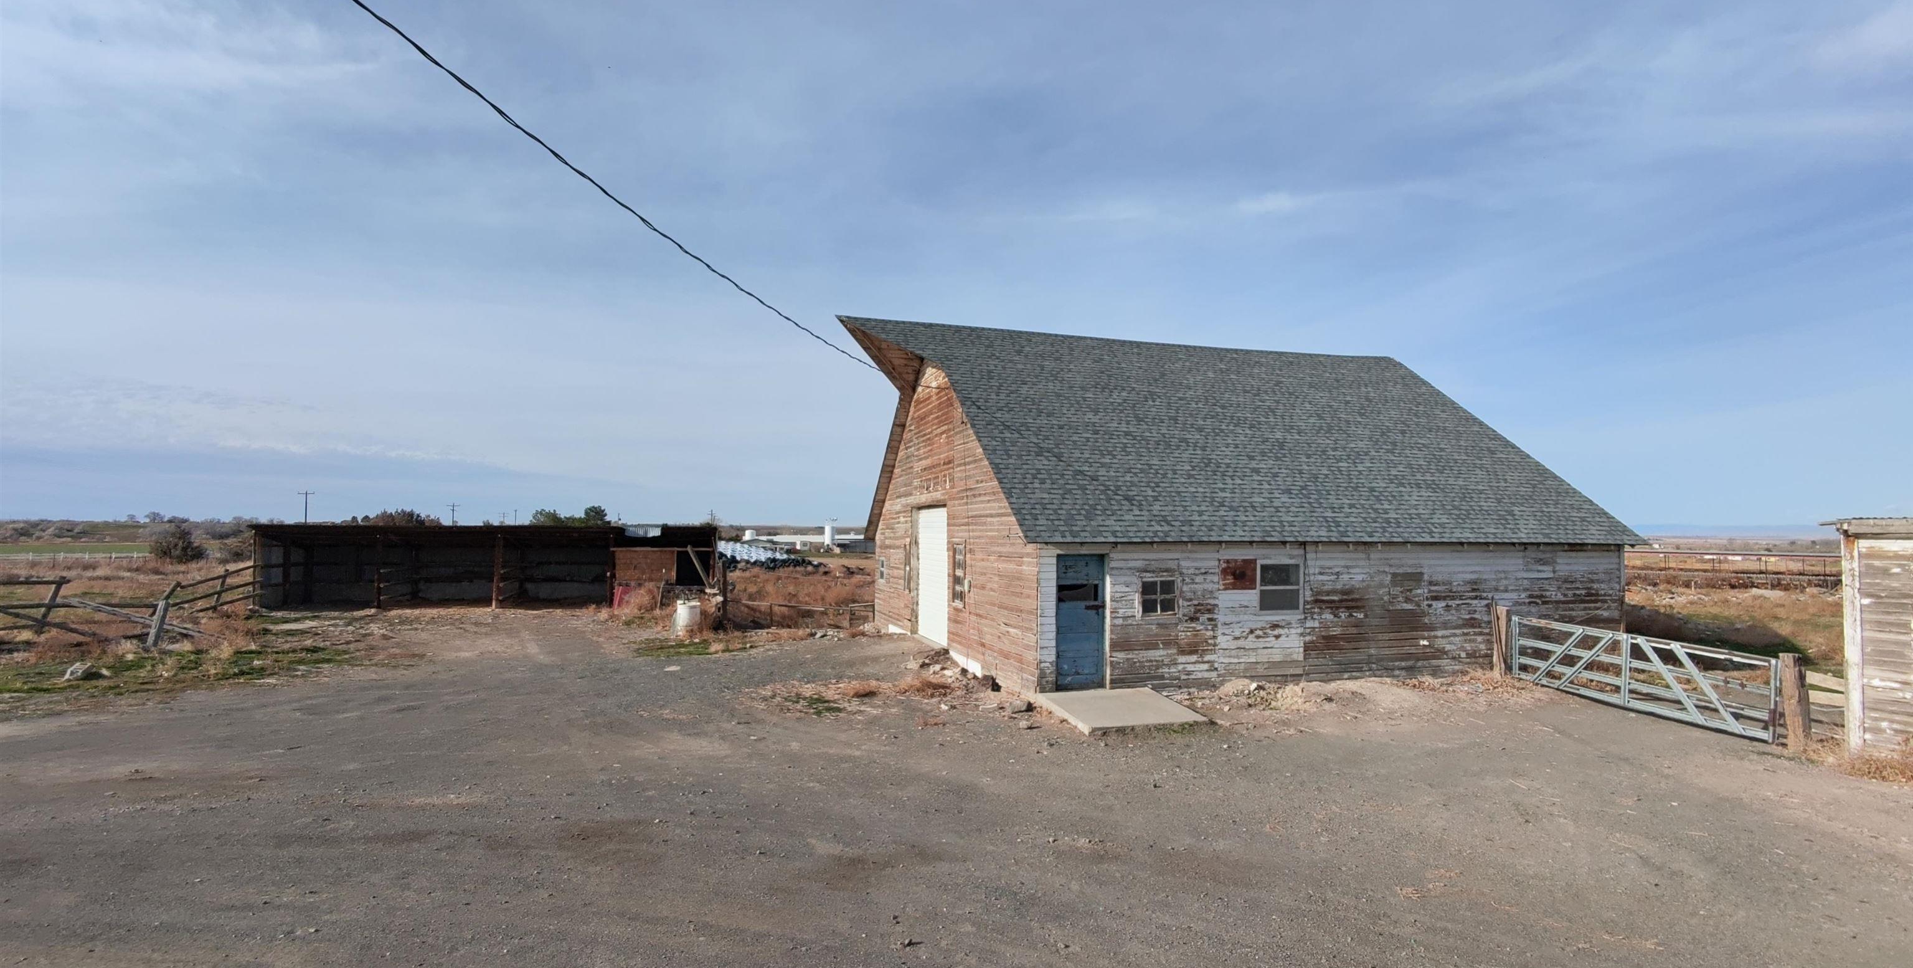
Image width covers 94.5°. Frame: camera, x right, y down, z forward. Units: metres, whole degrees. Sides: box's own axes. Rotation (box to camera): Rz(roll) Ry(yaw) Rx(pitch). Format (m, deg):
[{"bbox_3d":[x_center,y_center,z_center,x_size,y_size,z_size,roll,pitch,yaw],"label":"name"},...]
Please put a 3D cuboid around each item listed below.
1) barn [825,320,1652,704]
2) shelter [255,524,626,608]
[{"bbox_3d":[4.484,0.119,21.049,14.838,7.210,12.765,1,-4,-17],"label":"barn"},{"bbox_3d":[-16.918,2.826,30.203,10.900,2.600,3.200,1,-3,-9],"label":"shelter"}]

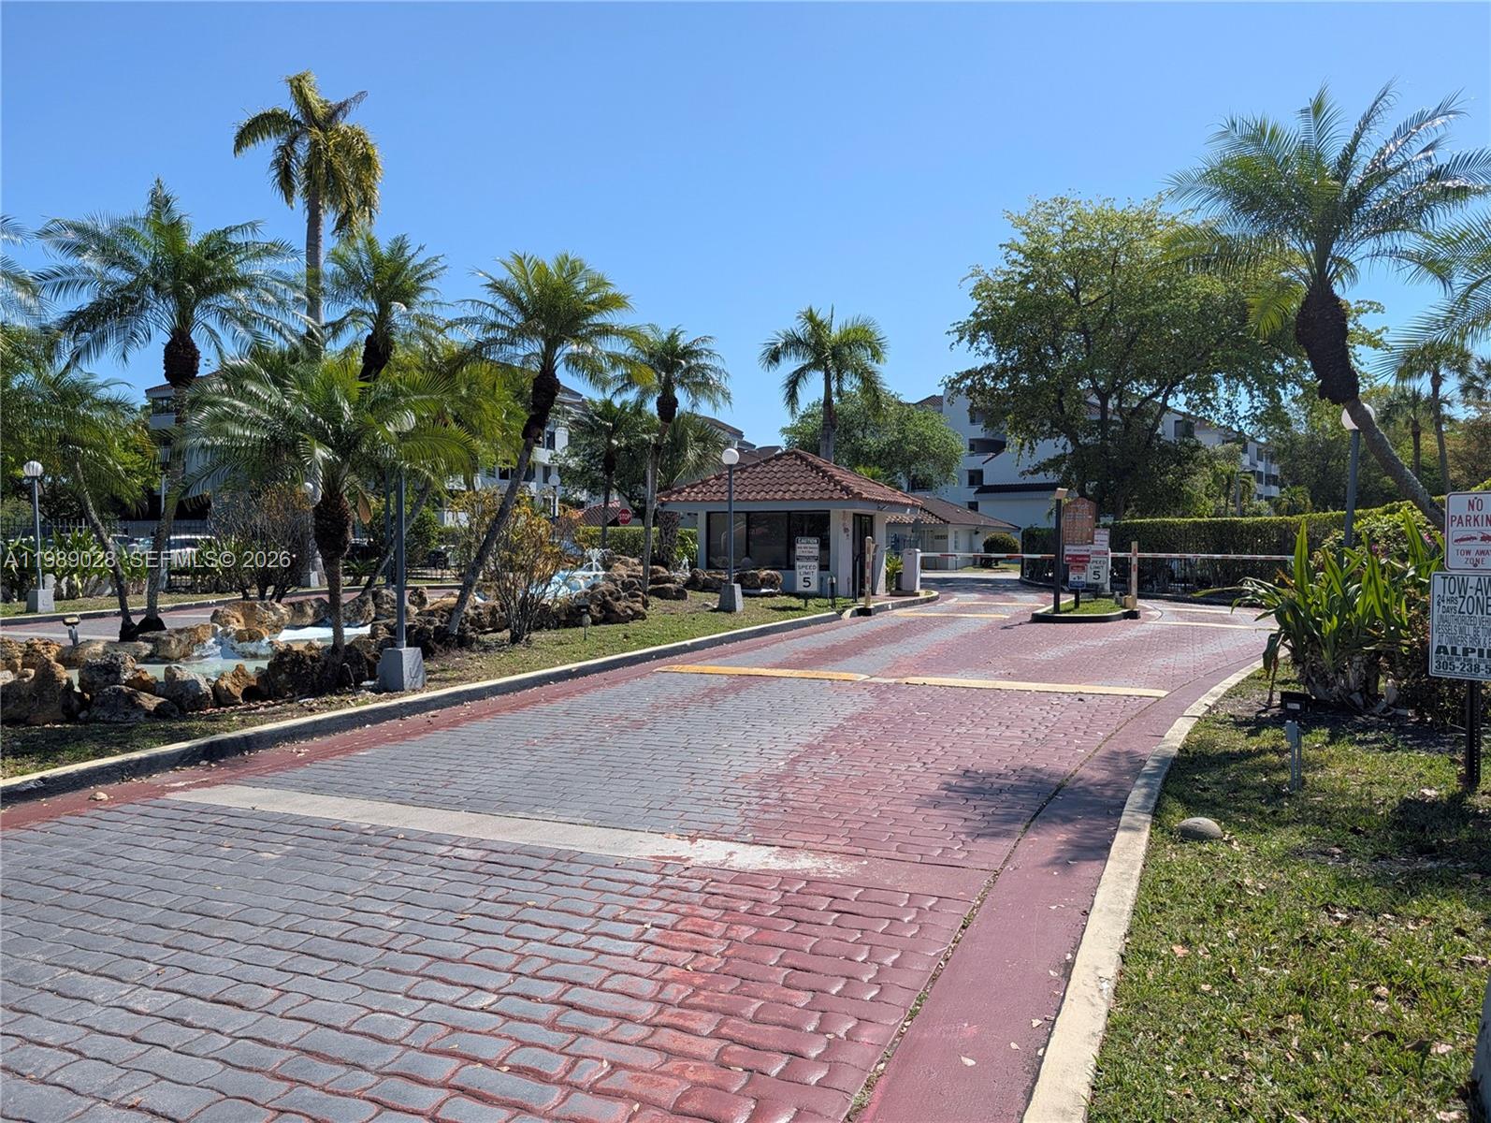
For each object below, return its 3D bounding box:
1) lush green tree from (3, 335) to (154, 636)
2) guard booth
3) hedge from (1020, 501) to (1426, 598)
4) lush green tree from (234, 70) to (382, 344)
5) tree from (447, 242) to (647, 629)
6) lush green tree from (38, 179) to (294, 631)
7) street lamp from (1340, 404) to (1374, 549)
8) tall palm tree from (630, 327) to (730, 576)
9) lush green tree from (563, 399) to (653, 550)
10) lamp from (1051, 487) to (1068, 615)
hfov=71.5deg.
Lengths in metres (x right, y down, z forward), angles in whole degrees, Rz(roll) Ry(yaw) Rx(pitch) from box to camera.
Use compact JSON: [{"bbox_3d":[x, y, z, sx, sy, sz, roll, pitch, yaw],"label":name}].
[{"bbox_3d":[-9.612,-1.064,14.900,2.300,4.391,2.300,0,2,0],"label":"lush green tree"},{"bbox_3d":[1.380,-1.144,27.600,5.400,3.765,5.400,1,2,25],"label":"guard booth"},{"bbox_3d":[11.350,-0.249,26.506,1.200,2.000,15.000,0,2,-12],"label":"hedge"},{"bbox_3d":[-12.382,-6.636,29.302,4.200,14.688,4.200,0,2,0],"label":"lush green tree"},{"bbox_3d":[-2.905,-1.656,14.800,2.850,5.527,2.700,0,2,0],"label":"tree"},{"bbox_3d":[-8.842,-2.373,15.800,3.900,6.931,3.700,0,2,0],"label":"lush green tree"},{"bbox_3d":[6.604,-0.277,11.297,0.380,2.890,0.380,1,2,22],"label":"street lamp"},{"bbox_3d":[-1.503,-2.171,22.442,2.400,5.903,2.400,0,2,0],"label":"tall palm tree"},{"bbox_3d":[-4.580,-2.544,34.936,2.700,6.048,2.700,0,2,0],"label":"lush green tree"},{"bbox_3d":[5.892,-0.207,19.400,0.250,2.400,0.220,-2,2,-45],"label":"lamp"}]

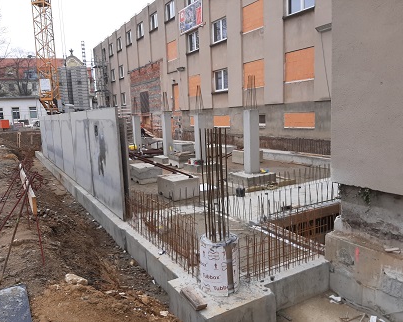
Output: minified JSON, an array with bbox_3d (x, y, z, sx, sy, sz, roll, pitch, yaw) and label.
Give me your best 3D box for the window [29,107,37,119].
[{"bbox_3d":[-20.642,-5.898,39.600,0.920,1.400,0.160,-5,8,-17],"label":"window"}]

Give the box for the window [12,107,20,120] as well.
[{"bbox_3d":[-22.398,-5.748,39.000,0.920,1.420,0.160,-5,8,-17],"label":"window"}]

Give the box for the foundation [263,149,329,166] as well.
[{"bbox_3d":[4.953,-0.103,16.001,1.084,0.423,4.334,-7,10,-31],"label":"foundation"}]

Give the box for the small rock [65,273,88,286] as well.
[{"bbox_3d":[-1.314,1.231,3.369,0.210,0.090,0.120,-6,9,-23],"label":"small rock"}]

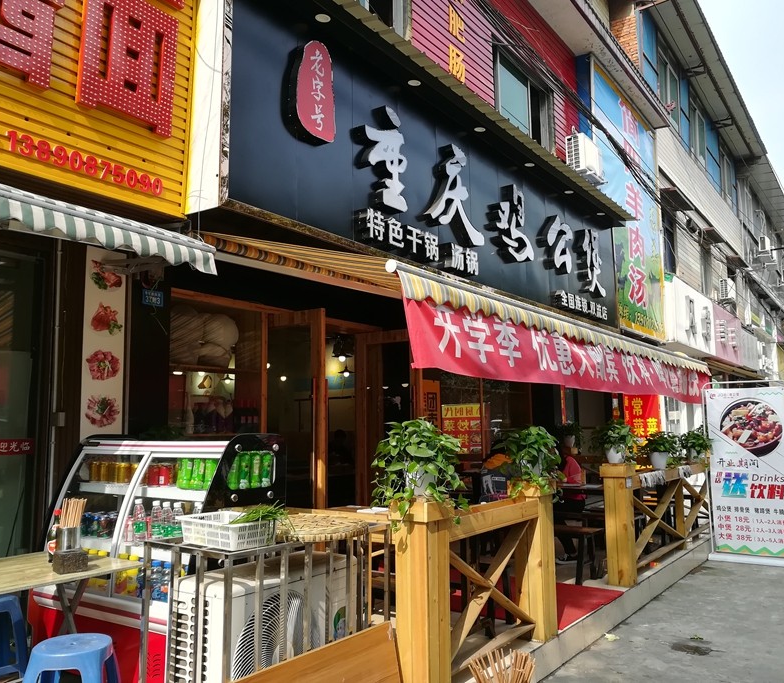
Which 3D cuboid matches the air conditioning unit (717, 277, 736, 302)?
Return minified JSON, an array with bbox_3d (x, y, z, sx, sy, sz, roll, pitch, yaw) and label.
[{"bbox_3d":[9.405,-1.401,19.208,0.300,0.560,0.800,-6,-9,36],"label":"air conditioning unit"}]

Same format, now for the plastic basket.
[{"bbox_3d":[-0.716,0.829,2.993,0.415,0.103,0.250,-7,-9,41],"label":"plastic basket"}]

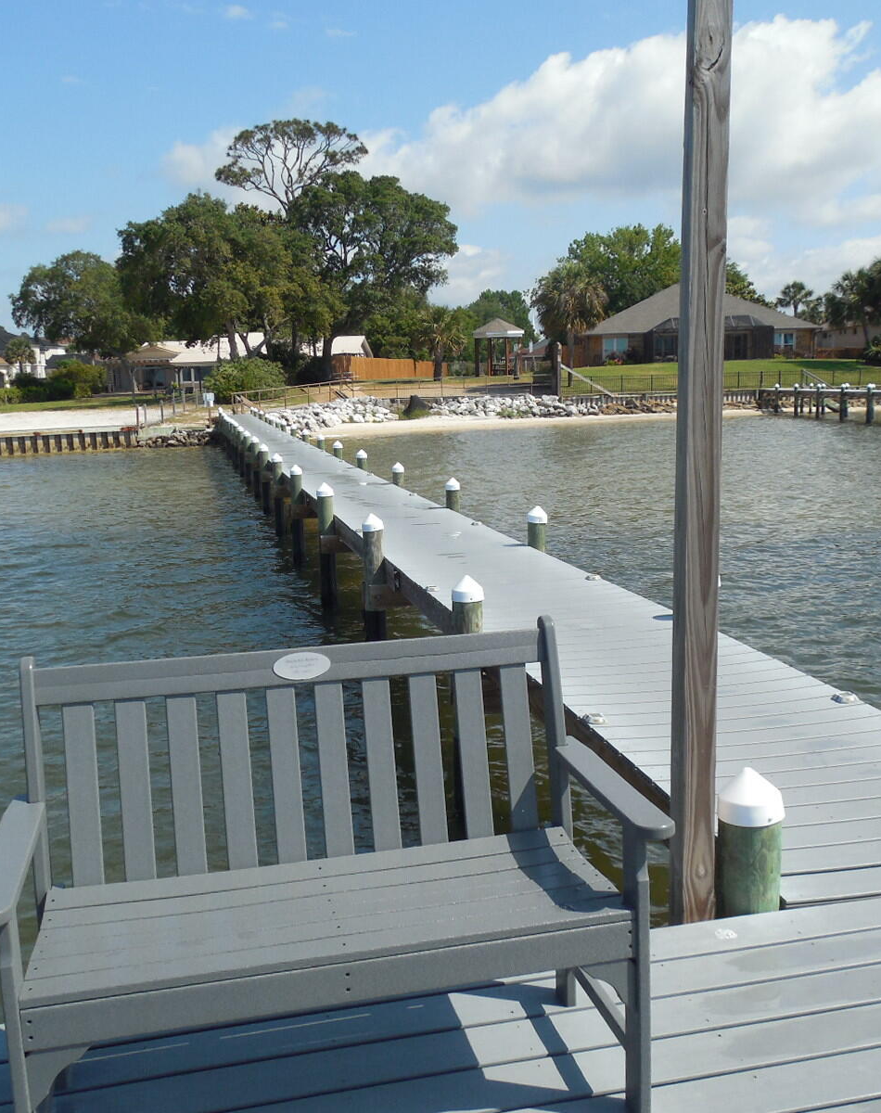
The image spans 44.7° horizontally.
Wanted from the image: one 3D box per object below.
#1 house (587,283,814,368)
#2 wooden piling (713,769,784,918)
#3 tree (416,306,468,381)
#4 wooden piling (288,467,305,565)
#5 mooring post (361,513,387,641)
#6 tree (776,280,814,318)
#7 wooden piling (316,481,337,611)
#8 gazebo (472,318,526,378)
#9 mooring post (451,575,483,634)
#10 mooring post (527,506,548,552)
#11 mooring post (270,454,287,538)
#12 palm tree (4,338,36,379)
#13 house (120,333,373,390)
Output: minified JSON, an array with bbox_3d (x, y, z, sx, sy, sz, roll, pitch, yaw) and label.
[{"bbox_3d":[23.906,-21.362,98.000,19.500,7.100,14.500,2,9,14],"label":"house"},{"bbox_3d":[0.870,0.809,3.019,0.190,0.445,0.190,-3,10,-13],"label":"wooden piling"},{"bbox_3d":[0.143,-13.091,66.000,3.200,4.533,3.200,-1,9,0],"label":"tree"},{"bbox_3d":[-1.989,-0.571,15.062,0.190,1.433,0.190,-3,10,-13],"label":"wooden piling"},{"bbox_3d":[-0.551,0.352,8.922,0.177,1.420,0.177,-3,9,-13],"label":"mooring post"},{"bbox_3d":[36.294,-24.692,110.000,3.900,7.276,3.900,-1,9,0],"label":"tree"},{"bbox_3d":[-1.256,-0.103,11.855,0.177,1.420,0.177,-3,9,-13],"label":"wooden piling"},{"bbox_3d":[3.769,-13.398,69.000,3.400,3.754,3.400,-1,9,0],"label":"gazebo"},{"bbox_3d":[0.158,0.807,5.989,0.177,1.420,0.177,-3,9,-13],"label":"mooring post"},{"bbox_3d":[0.845,0.261,9.313,0.177,1.400,0.177,-3,9,-13],"label":"mooring post"},{"bbox_3d":[-2.668,-1.005,17.719,0.177,1.380,0.177,-3,9,-13],"label":"mooring post"},{"bbox_3d":[-43.588,-20.263,111.000,3.200,4.920,3.200,-4,10,-21],"label":"palm tree"},{"bbox_3d":[-18.084,-18.686,101.655,22.800,5.400,12.000,-1,9,-1],"label":"house"}]

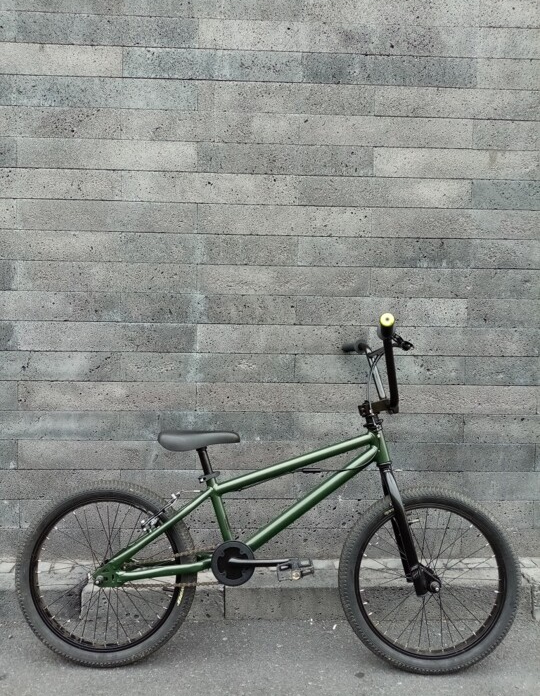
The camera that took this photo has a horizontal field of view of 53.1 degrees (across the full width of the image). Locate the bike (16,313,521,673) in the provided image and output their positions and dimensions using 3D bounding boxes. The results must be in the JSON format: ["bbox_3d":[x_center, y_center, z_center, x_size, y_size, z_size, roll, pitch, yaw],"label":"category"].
[{"bbox_3d":[-0.002,0.416,1.521,1.402,0.940,0.735,1,-4,0],"label":"bike"}]

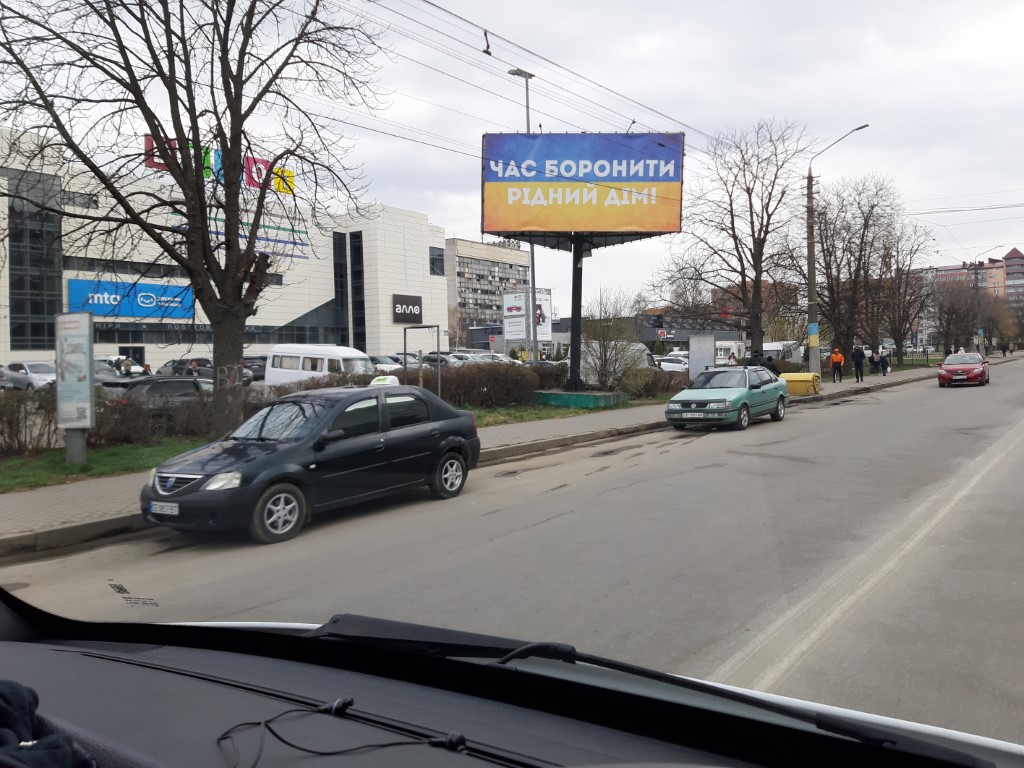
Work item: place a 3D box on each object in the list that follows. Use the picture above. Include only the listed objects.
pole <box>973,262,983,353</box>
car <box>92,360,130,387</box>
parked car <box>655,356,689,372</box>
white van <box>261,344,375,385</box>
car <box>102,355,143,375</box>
[{"bbox_3d":[46.142,-7.171,79.000,0.400,9.800,0.400,-3,2,0],"label":"pole"},{"bbox_3d":[-23.707,-0.557,44.500,4.500,1.500,1.800,0,3,35],"label":"car"},{"bbox_3d":[13.632,-1.587,65.000,4.400,1.520,1.800,0,3,35],"label":"parked car"},{"bbox_3d":[-8.645,-0.600,35.500,5.000,2.400,1.950,0,3,33],"label":"white van"},{"bbox_3d":[-25.072,-0.783,50.000,4.500,1.800,1.850,-1,2,30],"label":"car"}]

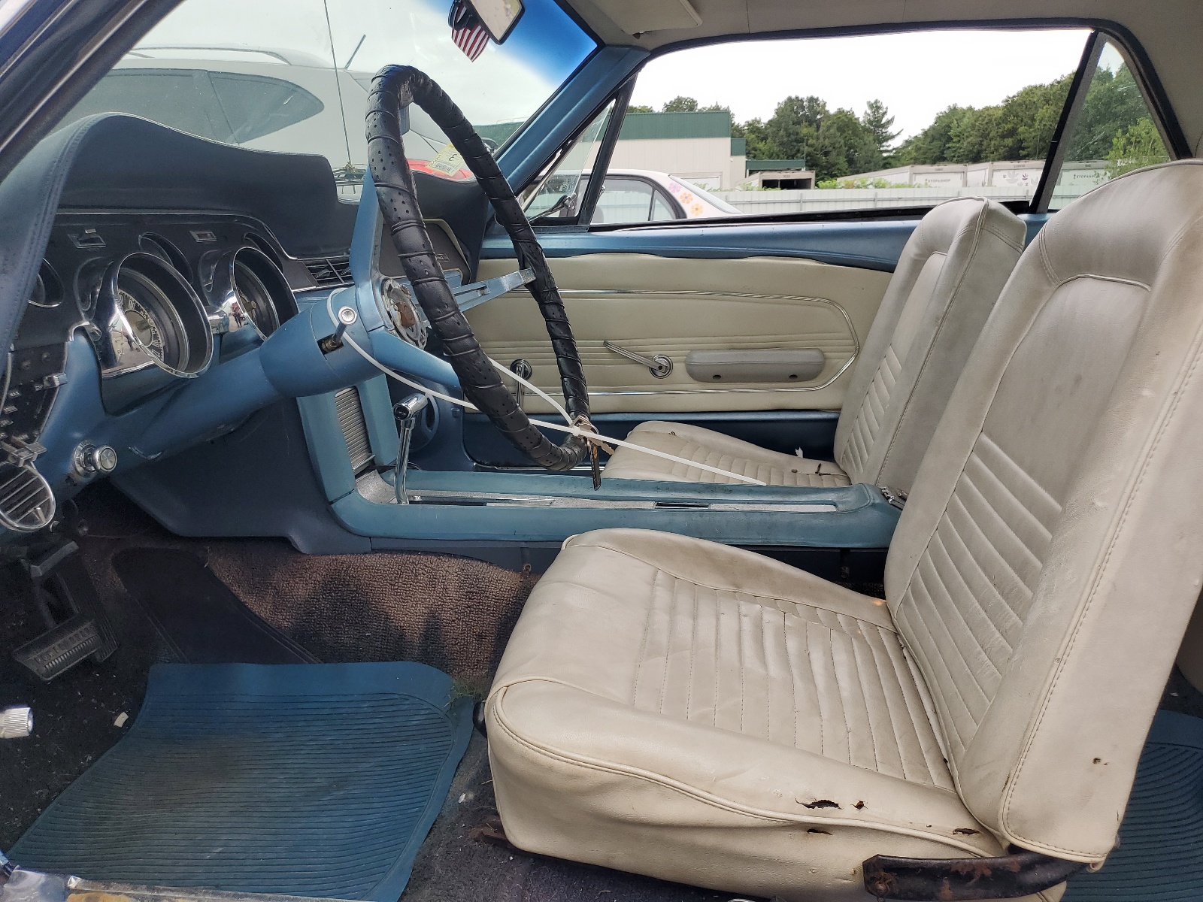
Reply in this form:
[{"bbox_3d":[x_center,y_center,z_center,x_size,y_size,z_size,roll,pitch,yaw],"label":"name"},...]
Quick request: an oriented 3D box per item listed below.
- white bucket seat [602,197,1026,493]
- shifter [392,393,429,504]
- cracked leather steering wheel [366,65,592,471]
[{"bbox_3d":[0.325,-0.135,1.569,0.610,0.570,0.520,0,14,9],"label":"white bucket seat"},{"bbox_3d":[-0.276,-0.004,1.337,0.048,0.160,0.080,0,14,9],"label":"shifter"},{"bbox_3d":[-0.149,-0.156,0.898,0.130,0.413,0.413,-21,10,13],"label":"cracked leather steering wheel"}]

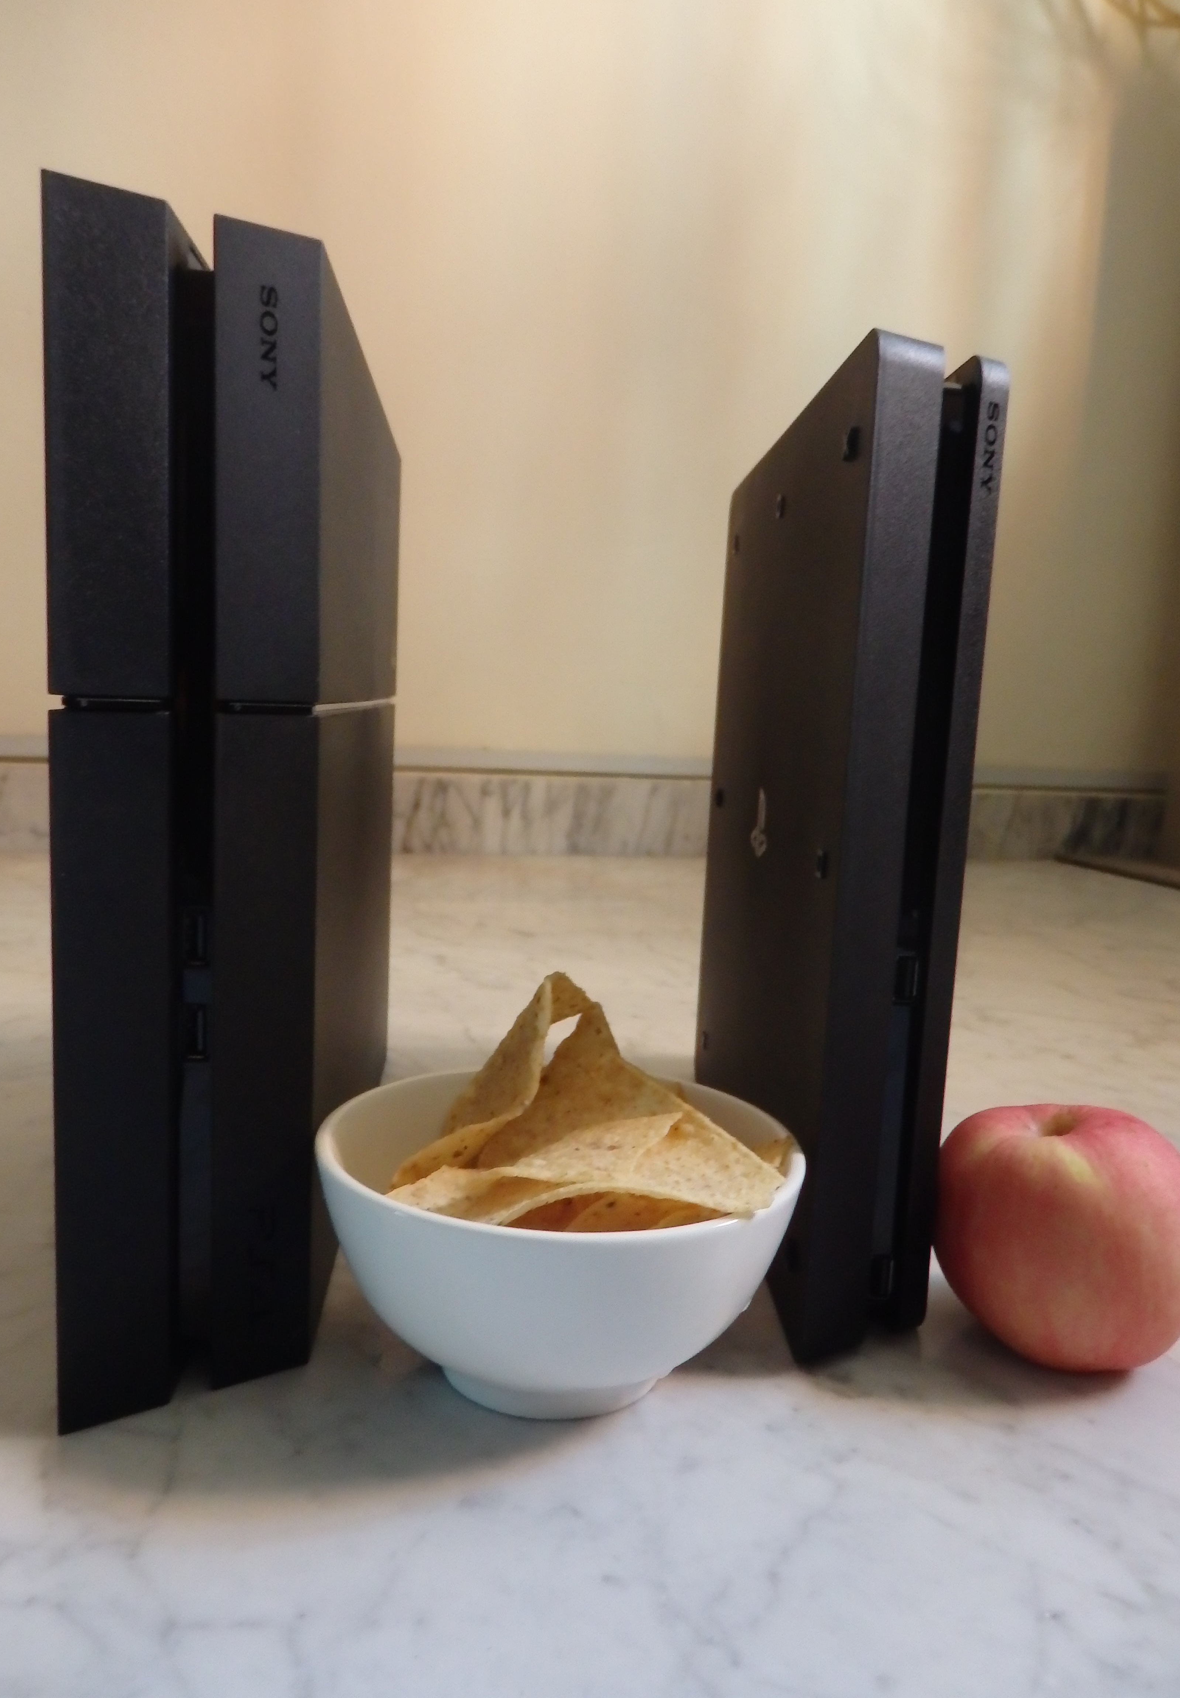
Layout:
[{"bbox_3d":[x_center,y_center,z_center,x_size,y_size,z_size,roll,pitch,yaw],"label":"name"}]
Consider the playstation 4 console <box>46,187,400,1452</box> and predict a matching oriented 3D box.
[{"bbox_3d":[-0.104,-0.021,0.418,0.053,0.275,0.305,2,8,-5],"label":"playstation 4 console"}]

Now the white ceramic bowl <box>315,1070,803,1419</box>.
[{"bbox_3d":[-0.009,0.104,0.324,0.127,0.061,0.127,3,8,0],"label":"white ceramic bowl"}]

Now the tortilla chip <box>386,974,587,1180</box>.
[{"bbox_3d":[-0.026,0.061,0.325,0.057,0.056,0.045,3,8,0],"label":"tortilla chip"}]

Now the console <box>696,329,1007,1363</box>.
[{"bbox_3d":[0.078,-0.010,0.442,0.039,0.265,0.288,2,8,-2],"label":"console"}]

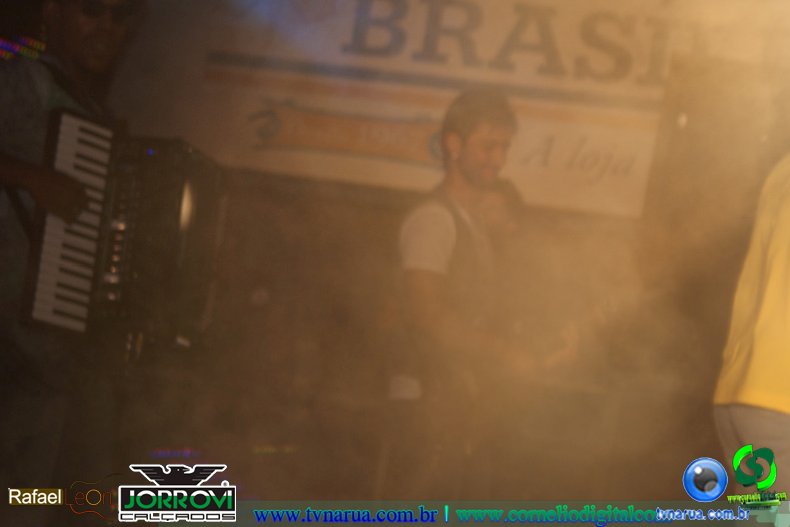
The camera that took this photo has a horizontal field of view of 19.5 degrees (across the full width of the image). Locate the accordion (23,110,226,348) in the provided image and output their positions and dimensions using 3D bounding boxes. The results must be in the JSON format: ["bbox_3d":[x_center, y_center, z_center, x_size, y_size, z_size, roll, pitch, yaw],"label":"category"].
[{"bbox_3d":[-0.565,-0.052,4.730,0.195,0.455,0.390,-7,-18,44],"label":"accordion"}]

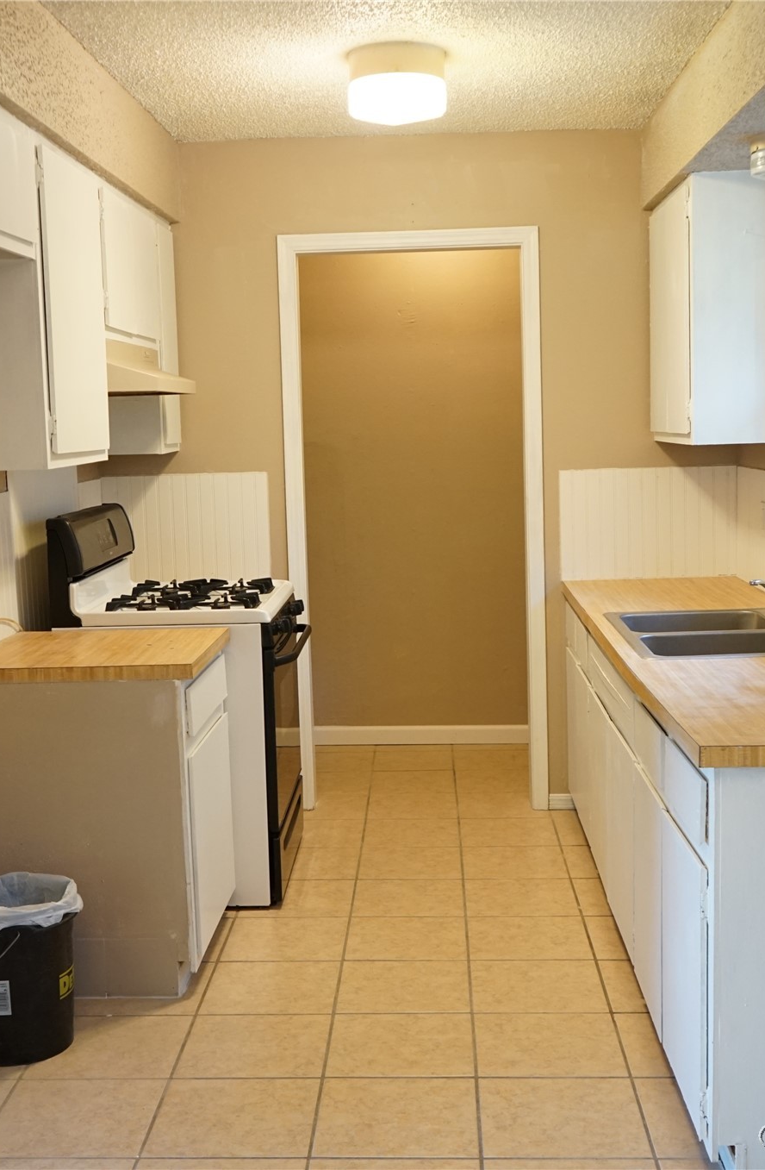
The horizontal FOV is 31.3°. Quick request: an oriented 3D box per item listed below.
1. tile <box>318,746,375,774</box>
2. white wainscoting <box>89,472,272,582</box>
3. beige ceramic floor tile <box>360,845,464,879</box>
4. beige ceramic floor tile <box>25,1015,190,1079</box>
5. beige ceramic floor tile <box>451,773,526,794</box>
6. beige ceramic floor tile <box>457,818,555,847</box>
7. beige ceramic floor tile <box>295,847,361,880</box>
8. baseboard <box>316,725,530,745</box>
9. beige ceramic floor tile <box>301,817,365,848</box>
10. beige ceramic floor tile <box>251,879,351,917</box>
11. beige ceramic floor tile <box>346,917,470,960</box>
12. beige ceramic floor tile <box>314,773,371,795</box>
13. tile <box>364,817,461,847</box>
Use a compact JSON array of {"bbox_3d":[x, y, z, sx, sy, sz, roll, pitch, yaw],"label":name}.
[{"bbox_3d":[-0.196,0.768,5.881,0.334,0.010,0.332,-1,7,2],"label":"tile"},{"bbox_3d":[-0.719,-0.193,5.022,0.613,0.428,0.012,-1,7,2],"label":"white wainscoting"},{"bbox_3d":[0.094,0.922,4.507,0.334,0.010,0.332,-1,7,2],"label":"beige ceramic floor tile"},{"bbox_3d":[-0.632,1.084,3.198,0.333,0.010,0.325,-1,7,2],"label":"beige ceramic floor tile"},{"bbox_3d":[0.478,0.811,5.562,0.337,0.010,0.335,-1,7,2],"label":"beige ceramic floor tile"},{"bbox_3d":[0.444,0.867,4.786,0.331,0.010,0.320,-1,7,2],"label":"beige ceramic floor tile"},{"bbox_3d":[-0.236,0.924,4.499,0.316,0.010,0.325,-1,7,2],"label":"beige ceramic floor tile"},{"bbox_3d":[0.174,0.689,6.234,1.035,0.090,0.015,-1,7,2],"label":"baseboard"},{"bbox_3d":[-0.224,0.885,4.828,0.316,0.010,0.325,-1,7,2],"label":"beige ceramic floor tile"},{"bbox_3d":[-0.262,0.980,4.249,0.337,0.010,0.335,-1,7,2],"label":"beige ceramic floor tile"},{"bbox_3d":[0.070,0.995,3.828,0.333,0.010,0.325,-1,7,2],"label":"beige ceramic floor tile"},{"bbox_3d":[-0.209,0.810,5.521,0.334,0.010,0.332,-1,7,2],"label":"beige ceramic floor tile"},{"bbox_3d":[0.108,0.896,4.905,0.337,0.010,0.335,-1,7,2],"label":"tile"}]

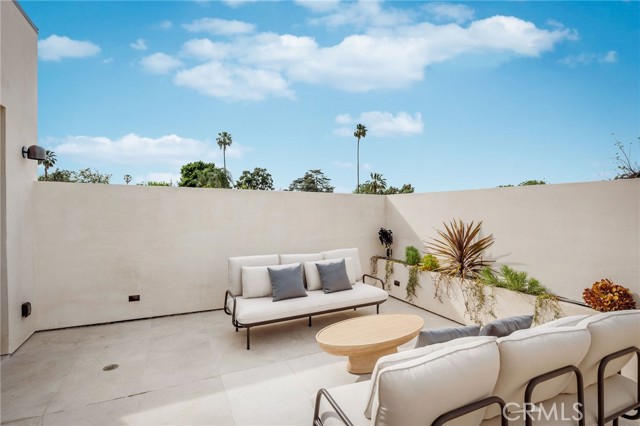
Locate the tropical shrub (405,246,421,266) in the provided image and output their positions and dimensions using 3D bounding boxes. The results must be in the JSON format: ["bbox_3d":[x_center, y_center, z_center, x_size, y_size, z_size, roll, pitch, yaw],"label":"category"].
[{"bbox_3d":[1.522,0.716,4.972,0.220,0.300,0.250,0,1,-26],"label":"tropical shrub"}]

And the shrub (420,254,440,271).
[{"bbox_3d":[1.684,0.761,4.646,0.220,0.230,0.250,0,1,-26],"label":"shrub"}]

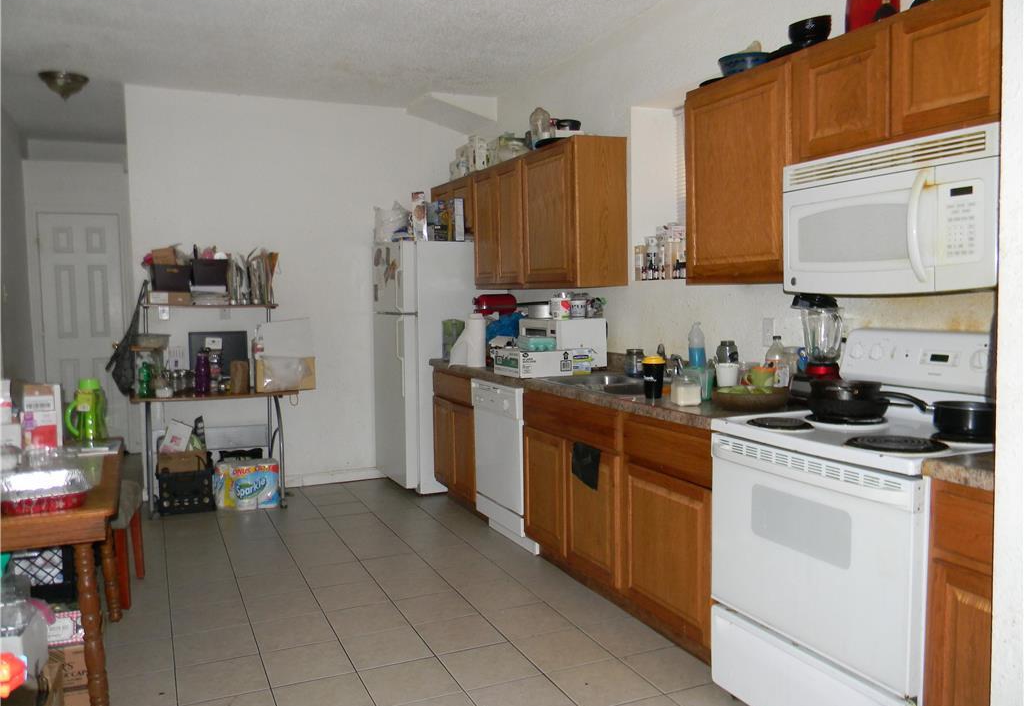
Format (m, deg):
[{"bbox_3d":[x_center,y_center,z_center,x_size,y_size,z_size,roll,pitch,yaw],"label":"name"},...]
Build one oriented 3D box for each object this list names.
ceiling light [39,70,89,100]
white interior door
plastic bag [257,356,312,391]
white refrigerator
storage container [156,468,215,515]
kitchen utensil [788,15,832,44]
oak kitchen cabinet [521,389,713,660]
[{"bbox_3d":[-2.696,-1.609,4.998,0.295,0.150,0.295,-3,5,-24],"label":"ceiling light"},{"bbox_3d":[-3.533,-0.135,6.864,0.610,2.030,0.045,-3,5,-24],"label":"white interior door"},{"bbox_3d":[-1.425,0.126,5.172,0.330,0.210,0.170,-3,5,-24],"label":"plastic bag"},{"bbox_3d":[-0.510,0.087,5.923,0.770,1.695,0.705,-3,5,-24],"label":"white refrigerator"},{"bbox_3d":[-2.128,0.867,5.419,0.335,0.285,0.330,-2,4,-21],"label":"storage container"},{"bbox_3d":[1.035,-1.118,2.872,0.152,0.080,0.152,-3,4,-24],"label":"kitchen utensil"},{"bbox_3d":[0.641,0.647,3.581,0.620,0.888,1.486,-3,4,-24],"label":"oak kitchen cabinet"}]

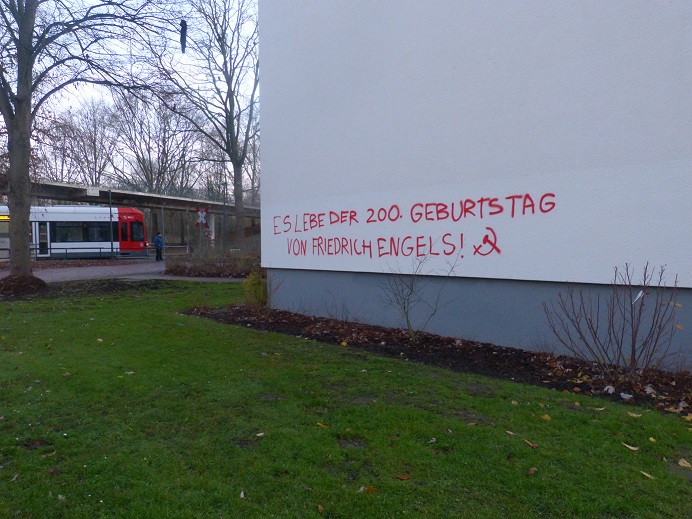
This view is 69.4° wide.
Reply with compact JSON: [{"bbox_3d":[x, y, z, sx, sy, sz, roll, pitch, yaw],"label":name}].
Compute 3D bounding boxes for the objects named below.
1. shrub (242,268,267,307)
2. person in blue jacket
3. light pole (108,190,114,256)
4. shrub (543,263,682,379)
[{"bbox_3d":[-2.250,0.722,12.476,0.620,0.980,0.620,0,2,0],"label":"shrub"},{"bbox_3d":[-11.269,-0.767,30.200,0.520,1.720,0.550,-1,2,-12],"label":"person in blue jacket"},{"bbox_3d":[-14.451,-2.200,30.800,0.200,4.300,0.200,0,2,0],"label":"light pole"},{"bbox_3d":[3.139,0.724,5.832,1.100,1.280,1.450,-2,2,-44],"label":"shrub"}]

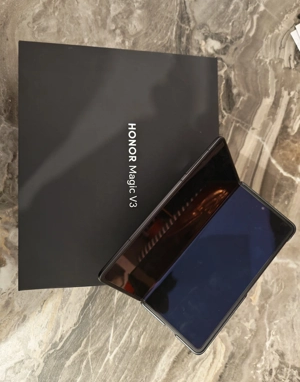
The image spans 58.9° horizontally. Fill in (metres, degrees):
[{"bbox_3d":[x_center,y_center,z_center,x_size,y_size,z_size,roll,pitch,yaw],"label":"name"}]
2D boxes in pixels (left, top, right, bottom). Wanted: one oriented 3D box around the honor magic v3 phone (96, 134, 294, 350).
[{"bbox_3d":[0.049,0.052,0.253,0.134,0.042,0.157,44,83,-15],"label":"honor magic v3 phone"}]

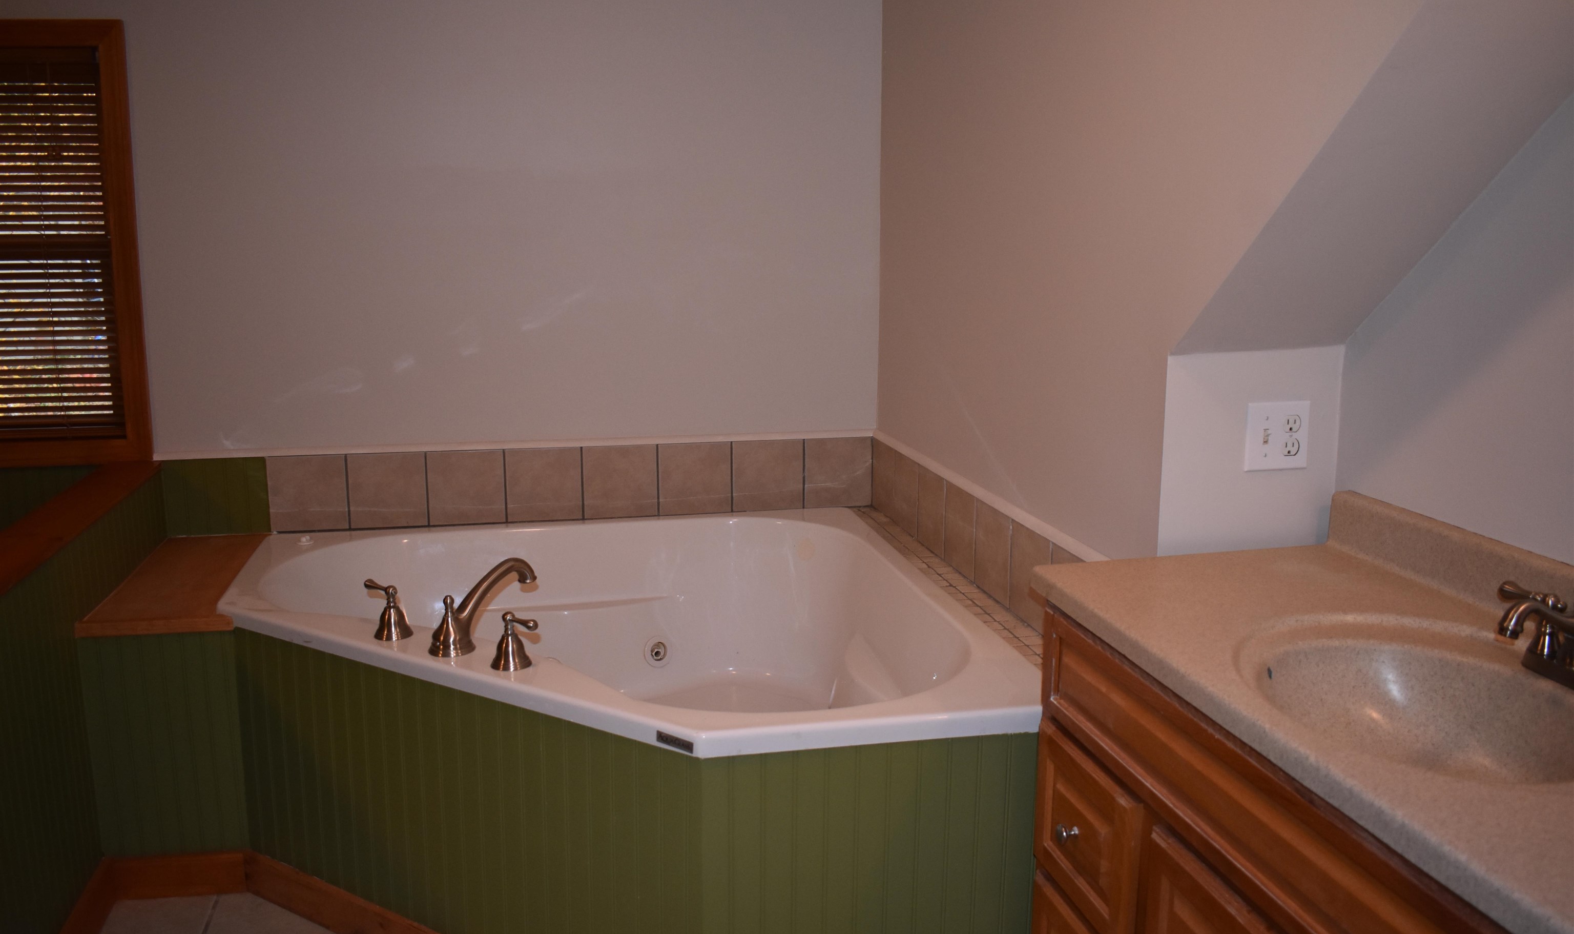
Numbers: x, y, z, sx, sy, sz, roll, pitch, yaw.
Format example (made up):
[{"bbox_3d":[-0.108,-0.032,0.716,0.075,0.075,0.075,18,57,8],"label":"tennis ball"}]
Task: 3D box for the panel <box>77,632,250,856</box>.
[{"bbox_3d":[-1.318,0.586,2.791,0.299,0.497,0.012,-2,11,-12],"label":"panel"}]

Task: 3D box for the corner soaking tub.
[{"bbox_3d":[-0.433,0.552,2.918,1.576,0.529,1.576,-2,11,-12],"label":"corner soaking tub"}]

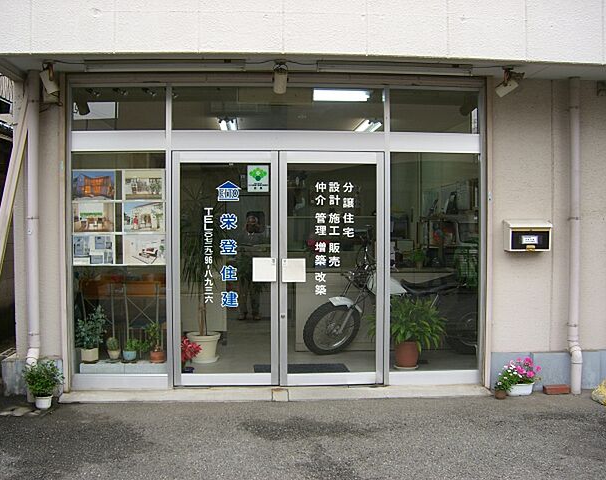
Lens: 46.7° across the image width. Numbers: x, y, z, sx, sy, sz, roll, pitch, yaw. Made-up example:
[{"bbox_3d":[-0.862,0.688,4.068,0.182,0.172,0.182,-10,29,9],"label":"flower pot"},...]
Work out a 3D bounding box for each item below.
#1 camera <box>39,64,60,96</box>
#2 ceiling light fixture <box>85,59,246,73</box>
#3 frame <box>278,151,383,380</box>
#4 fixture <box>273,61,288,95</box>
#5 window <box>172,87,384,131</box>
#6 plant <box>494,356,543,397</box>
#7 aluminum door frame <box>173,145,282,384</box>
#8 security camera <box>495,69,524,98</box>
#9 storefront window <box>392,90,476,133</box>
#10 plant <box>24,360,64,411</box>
[{"bbox_3d":[-1.964,-1.242,5.453,0.130,0.240,0.140,1,2,41],"label":"camera"},{"bbox_3d":[-1.070,-1.361,5.480,1.238,0.090,0.110,0,1,-4],"label":"ceiling light fixture"},{"bbox_3d":[0.251,0.250,5.981,0.911,2.000,0.050,0,2,-4],"label":"frame"},{"bbox_3d":[-0.178,-1.280,5.571,0.110,0.240,0.140,0,1,-4],"label":"fixture"},{"bbox_3d":[-0.209,-1.127,6.024,1.834,0.384,0.060,0,1,-4],"label":"window"},{"bbox_3d":[1.766,1.123,5.770,0.386,0.322,0.270,0,2,-4],"label":"plant"},{"bbox_3d":[-0.644,0.247,5.920,0.884,1.979,0.050,0,2,-4],"label":"aluminum door frame"},{"bbox_3d":[1.678,-1.280,5.694,0.220,0.220,0.150,1,2,27],"label":"security camera"},{"bbox_3d":[1.121,-1.106,6.001,0.772,0.374,0.040,0,2,-4],"label":"storefront window"},{"bbox_3d":[-2.031,1.135,5.500,0.313,0.380,0.300,0,2,-4],"label":"plant"}]

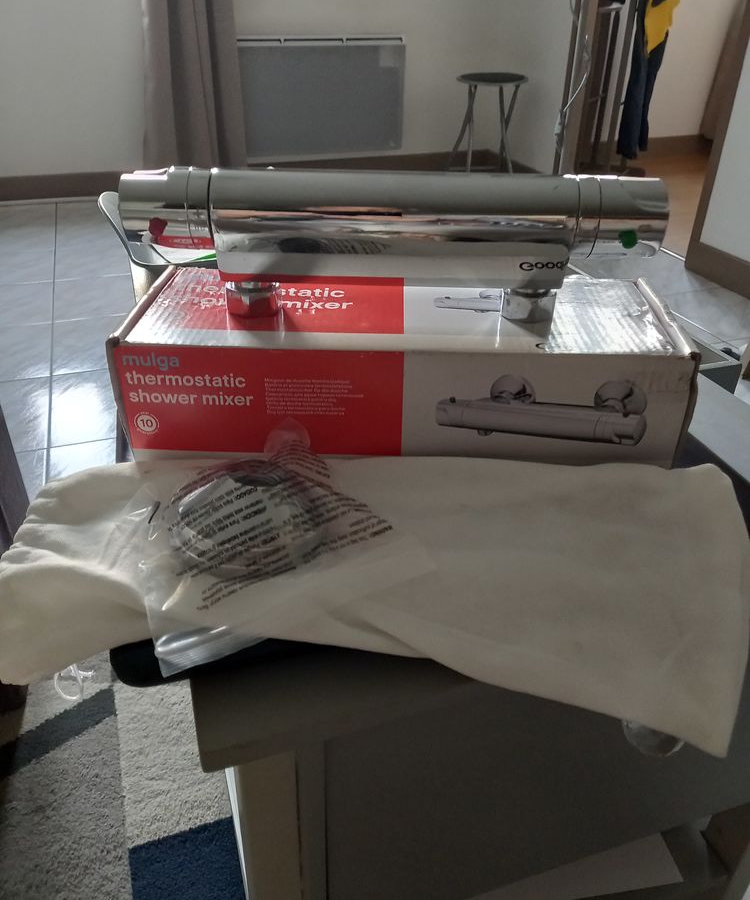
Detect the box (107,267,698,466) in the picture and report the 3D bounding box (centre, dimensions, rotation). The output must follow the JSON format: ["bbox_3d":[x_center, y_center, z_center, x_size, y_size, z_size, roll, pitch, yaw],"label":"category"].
[{"bbox_3d":[0.014,-0.048,0.415,0.289,0.071,0.112,1,32,0],"label":"box"}]

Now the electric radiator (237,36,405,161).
[{"bbox_3d":[-0.261,-1.526,3.129,0.814,0.452,0.085,-10,33,-17],"label":"electric radiator"}]

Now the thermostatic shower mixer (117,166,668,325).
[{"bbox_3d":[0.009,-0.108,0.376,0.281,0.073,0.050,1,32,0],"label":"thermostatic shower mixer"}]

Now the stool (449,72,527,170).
[{"bbox_3d":[0.500,-1.394,3.195,0.310,0.462,0.320,-1,32,-3],"label":"stool"}]

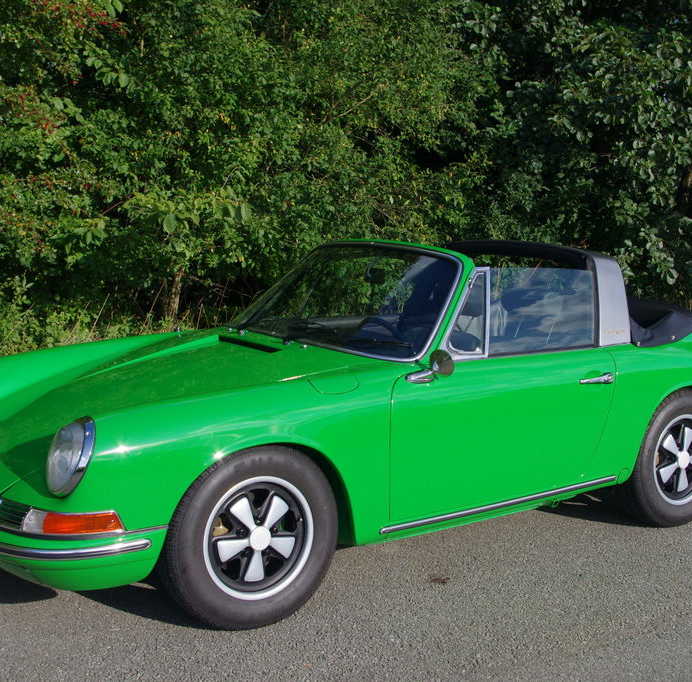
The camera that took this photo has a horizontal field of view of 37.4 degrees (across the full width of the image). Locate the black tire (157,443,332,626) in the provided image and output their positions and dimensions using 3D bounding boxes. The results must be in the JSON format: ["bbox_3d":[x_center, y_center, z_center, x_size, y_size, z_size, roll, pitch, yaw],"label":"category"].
[{"bbox_3d":[-0.325,0.636,3.414,0.640,0.640,0.190,-3,8,-35],"label":"black tire"}]

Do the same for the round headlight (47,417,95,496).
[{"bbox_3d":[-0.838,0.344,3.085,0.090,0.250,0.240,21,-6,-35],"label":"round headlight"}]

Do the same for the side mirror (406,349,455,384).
[{"bbox_3d":[0.306,0.091,3.661,0.120,0.130,0.150,6,8,37],"label":"side mirror"}]

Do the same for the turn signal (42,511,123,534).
[{"bbox_3d":[-0.798,0.545,3.068,0.235,0.060,0.060,1,7,-5],"label":"turn signal"}]

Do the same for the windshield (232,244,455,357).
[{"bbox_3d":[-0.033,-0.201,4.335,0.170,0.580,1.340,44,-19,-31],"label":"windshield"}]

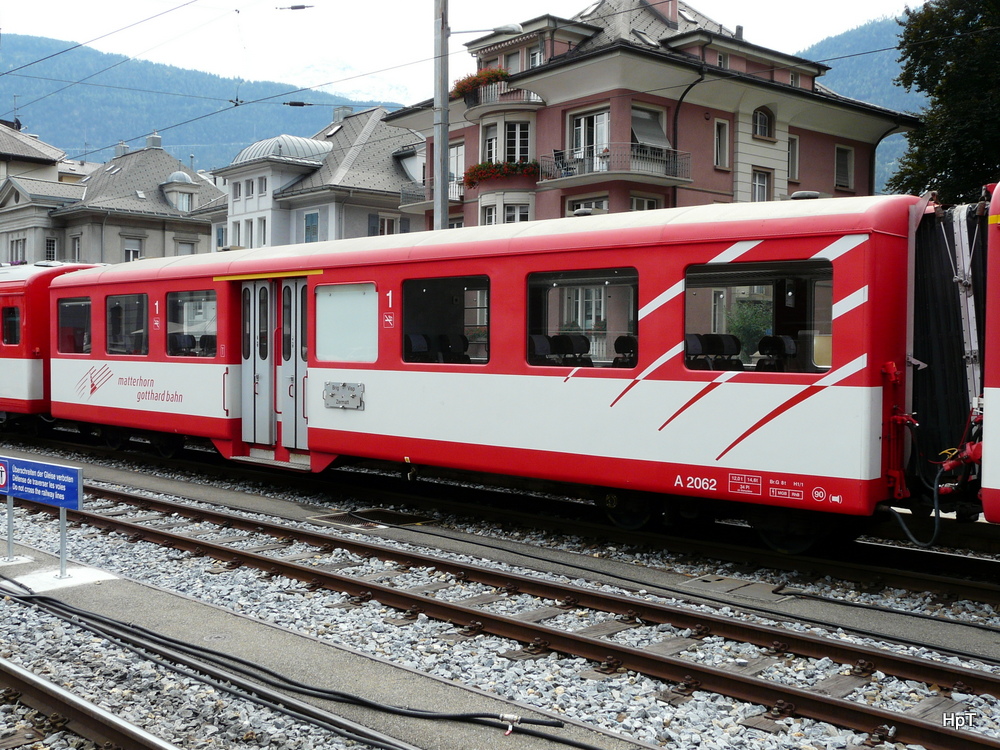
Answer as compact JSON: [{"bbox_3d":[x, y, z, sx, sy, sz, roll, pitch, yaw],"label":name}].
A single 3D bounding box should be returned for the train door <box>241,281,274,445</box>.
[{"bbox_3d":[-3.434,-0.178,14.748,0.670,2.292,0.080,2,2,43],"label":"train door"}]

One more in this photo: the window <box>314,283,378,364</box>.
[{"bbox_3d":[-1.920,-0.658,13.080,1.267,0.998,0.080,2,2,43],"label":"window"}]

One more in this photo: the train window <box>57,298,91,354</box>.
[{"bbox_3d":[-7.398,-0.852,18.136,1.295,0.995,0.080,2,2,43],"label":"train window"}]

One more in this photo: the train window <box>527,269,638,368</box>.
[{"bbox_3d":[0.829,-0.570,10.542,1.437,0.991,0.080,2,2,43],"label":"train window"}]

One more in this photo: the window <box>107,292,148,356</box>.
[{"bbox_3d":[-6.025,-0.798,16.869,1.404,0.991,0.080,2,2,43],"label":"window"}]

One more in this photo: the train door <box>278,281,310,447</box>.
[{"bbox_3d":[-2.724,-0.153,14.092,0.670,2.292,0.080,2,2,43],"label":"train door"}]

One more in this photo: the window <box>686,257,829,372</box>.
[{"bbox_3d":[2.270,-0.514,9.212,1.448,0.981,0.080,2,2,43],"label":"window"}]

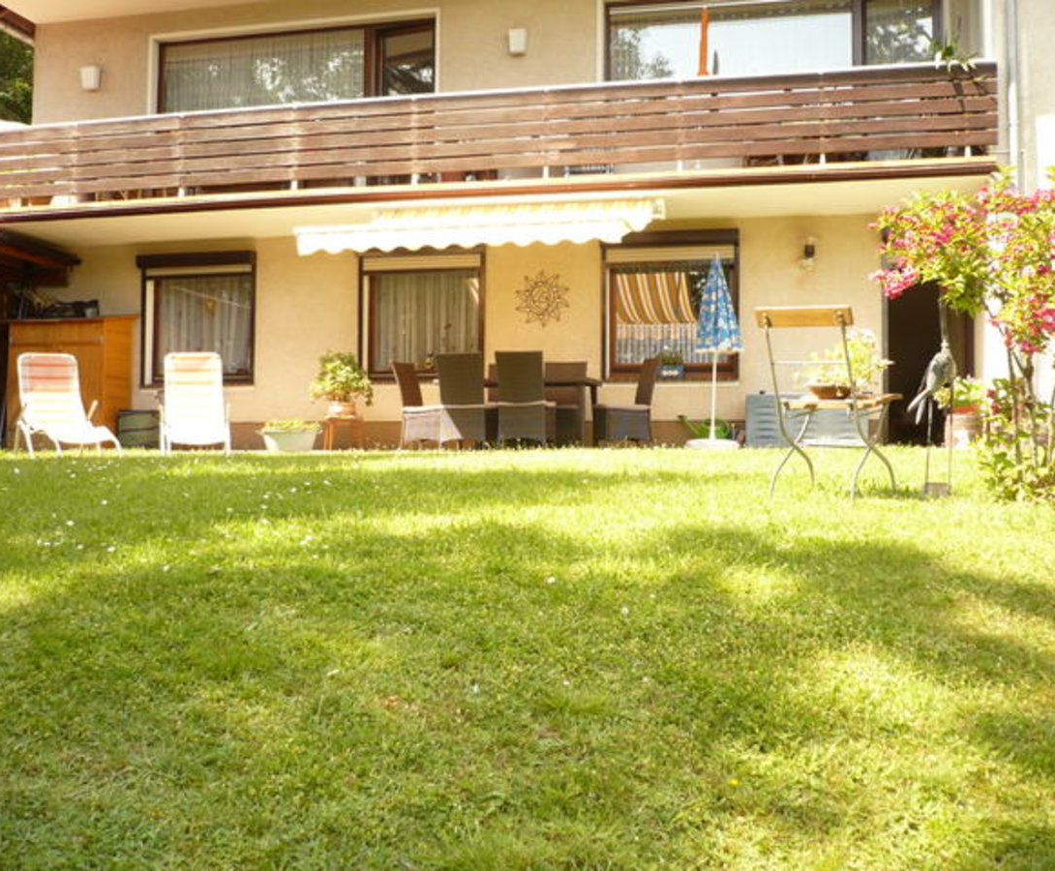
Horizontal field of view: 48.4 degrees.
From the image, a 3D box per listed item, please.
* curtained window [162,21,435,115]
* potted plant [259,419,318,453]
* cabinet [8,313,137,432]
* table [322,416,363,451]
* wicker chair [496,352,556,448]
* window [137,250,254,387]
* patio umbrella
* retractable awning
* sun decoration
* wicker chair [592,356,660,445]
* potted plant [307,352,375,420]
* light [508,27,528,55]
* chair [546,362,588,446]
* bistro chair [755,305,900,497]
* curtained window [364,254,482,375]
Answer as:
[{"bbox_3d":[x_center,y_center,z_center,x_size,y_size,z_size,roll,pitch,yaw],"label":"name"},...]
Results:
[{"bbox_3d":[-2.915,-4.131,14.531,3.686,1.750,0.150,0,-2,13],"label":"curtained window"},{"bbox_3d":[-2.550,-0.012,12.501,0.580,0.380,0.450,0,-2,13],"label":"potted plant"},{"bbox_3d":[-5.622,-0.618,14.495,1.340,1.670,0.700,0,-2,13],"label":"cabinet"},{"bbox_3d":[-2.057,0.004,13.100,0.390,0.380,0.370,0,-2,13],"label":"table"},{"bbox_3d":[-0.035,-0.374,12.100,0.500,0.980,0.600,0,-3,13],"label":"wicker chair"},{"bbox_3d":[-4.168,-1.477,14.809,1.609,1.684,0.150,0,-3,13],"label":"window"},{"bbox_3d":[1.857,-0.793,11.524,0.490,1.920,0.490,0,-2,13],"label":"patio umbrella"},{"bbox_3d":[-0.391,-2.078,11.484,3.149,0.849,2.145,0,-2,13],"label":"retractable awning"},{"bbox_3d":[0.176,-1.620,13.792,0.675,0.664,0.050,0,-3,13],"label":"sun decoration"},{"bbox_3d":[1.031,-0.313,12.310,0.620,1.000,0.490,1,-2,-12],"label":"wicker chair"},{"bbox_3d":[-2.162,-0.593,13.700,0.680,0.760,0.620,0,-3,0],"label":"potted plant"},{"bbox_3d":[-0.109,-4.691,13.966,0.220,0.310,0.150,0,-3,13],"label":"light"},{"bbox_3d":[0.380,-0.303,12.766,0.490,1.000,0.600,0,-2,13],"label":"chair"},{"bbox_3d":[1.413,-0.150,5.445,0.470,0.875,0.560,3,4,44],"label":"bistro chair"},{"bbox_3d":[-1.258,-1.462,14.136,1.552,1.502,0.150,0,-3,13],"label":"curtained window"}]

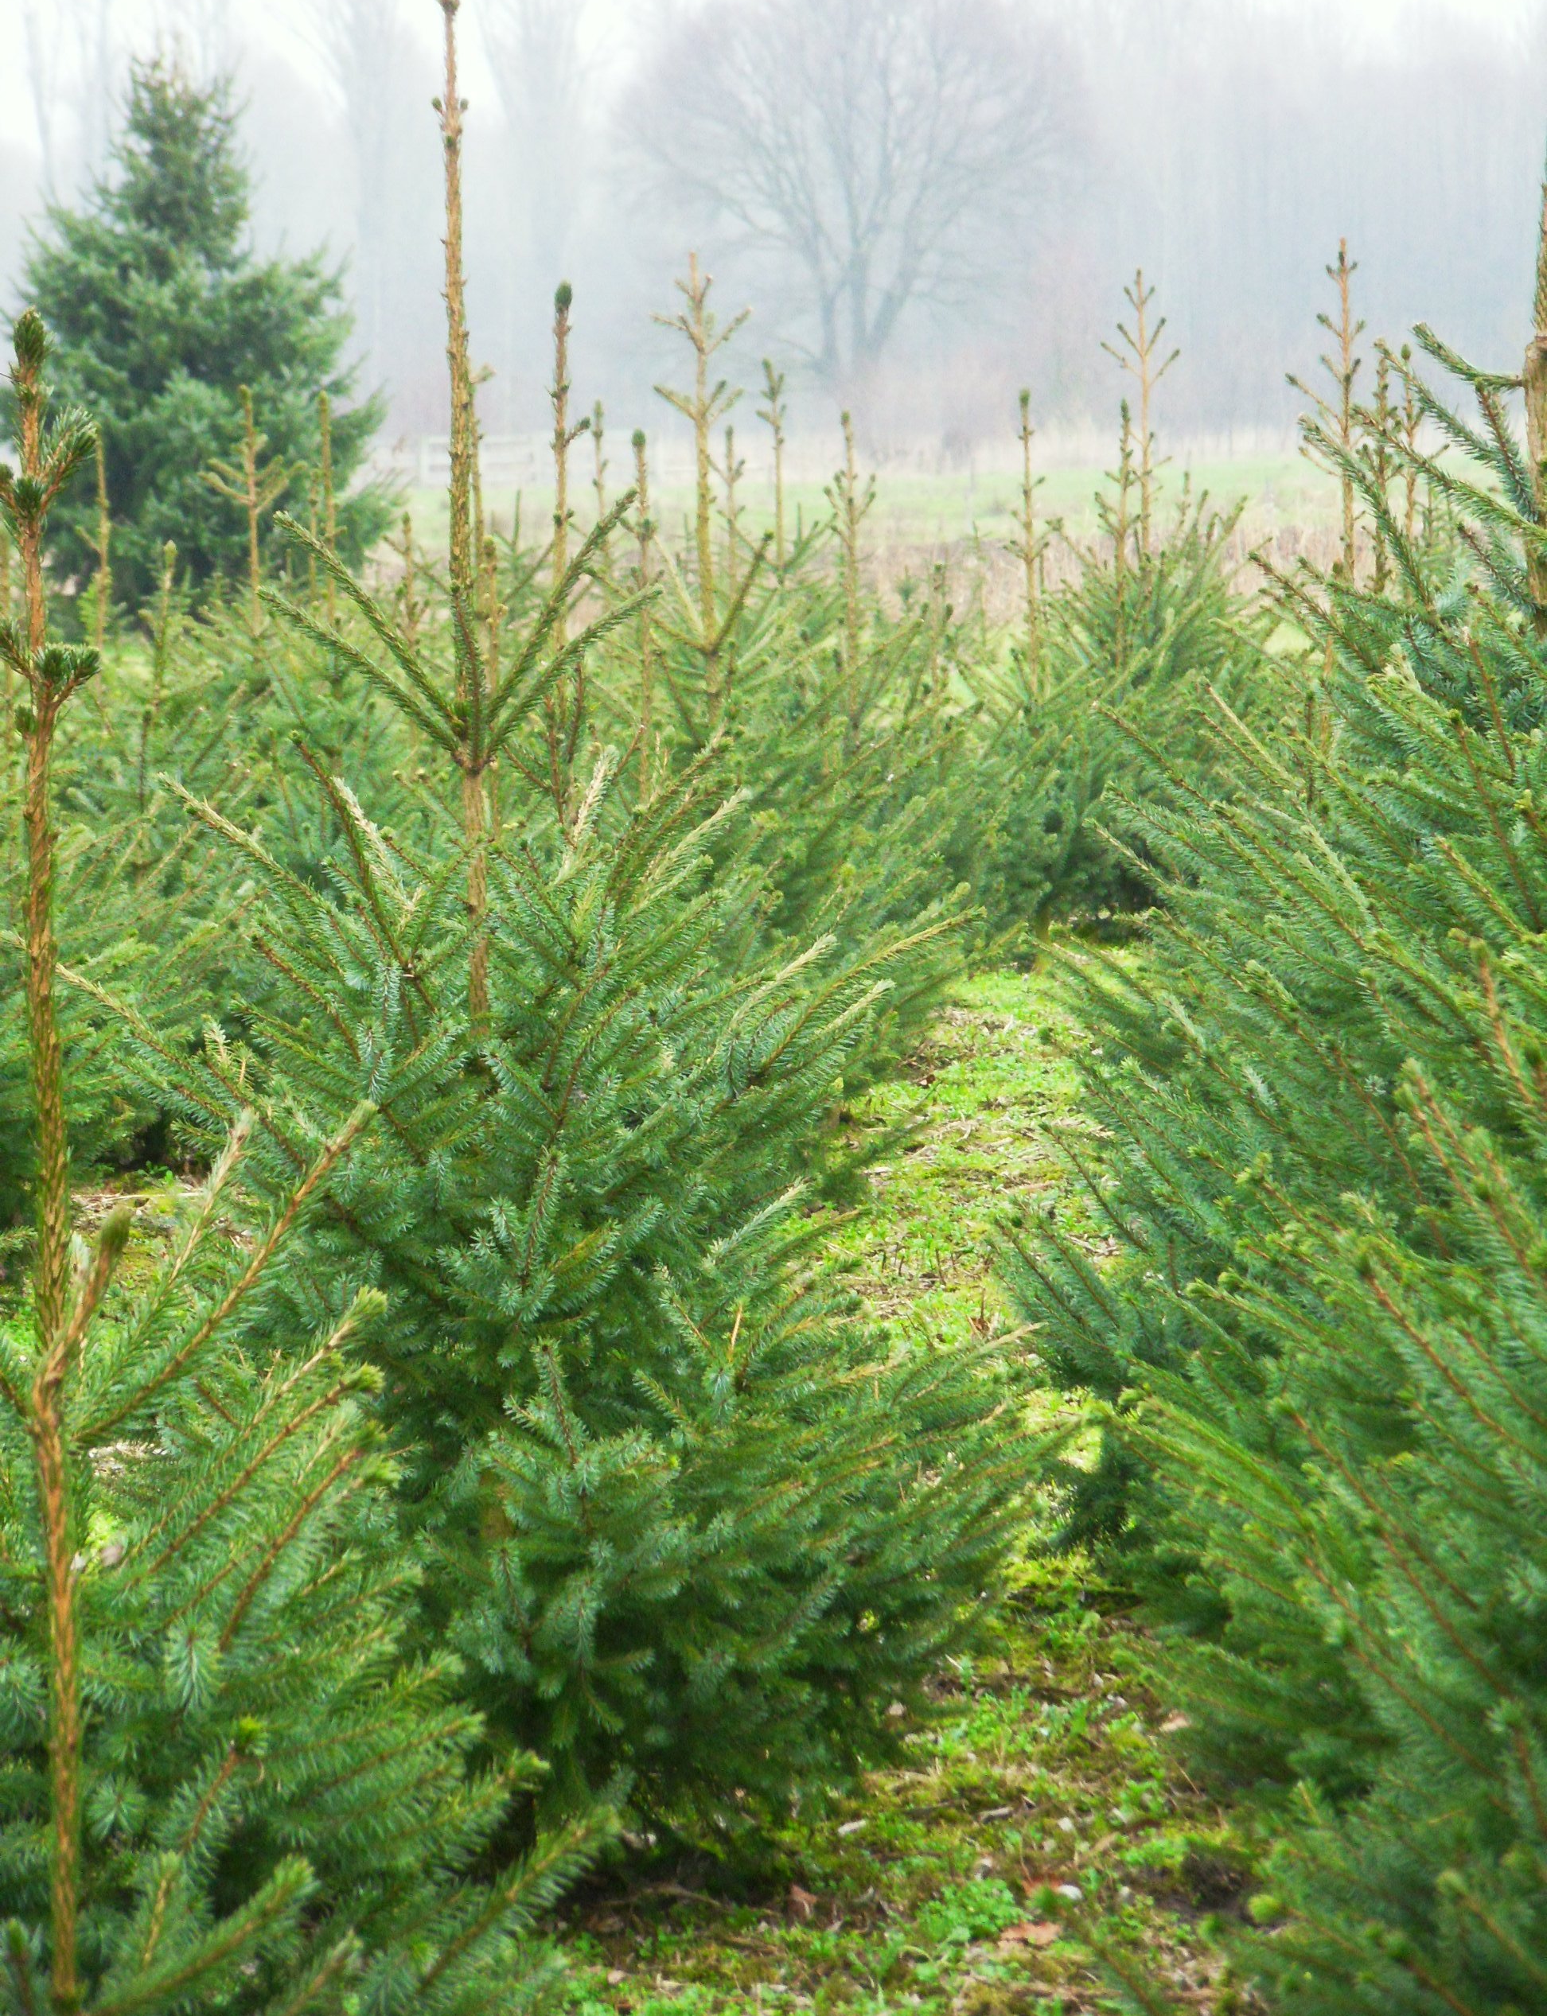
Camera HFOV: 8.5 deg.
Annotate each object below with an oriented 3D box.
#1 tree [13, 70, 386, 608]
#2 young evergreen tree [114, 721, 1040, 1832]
[{"bbox_3d":[-3.282,-3.825,60.000,2.099,3.282,2.099,-1,3,0],"label":"tree"},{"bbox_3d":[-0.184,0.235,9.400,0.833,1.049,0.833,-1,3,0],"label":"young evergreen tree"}]

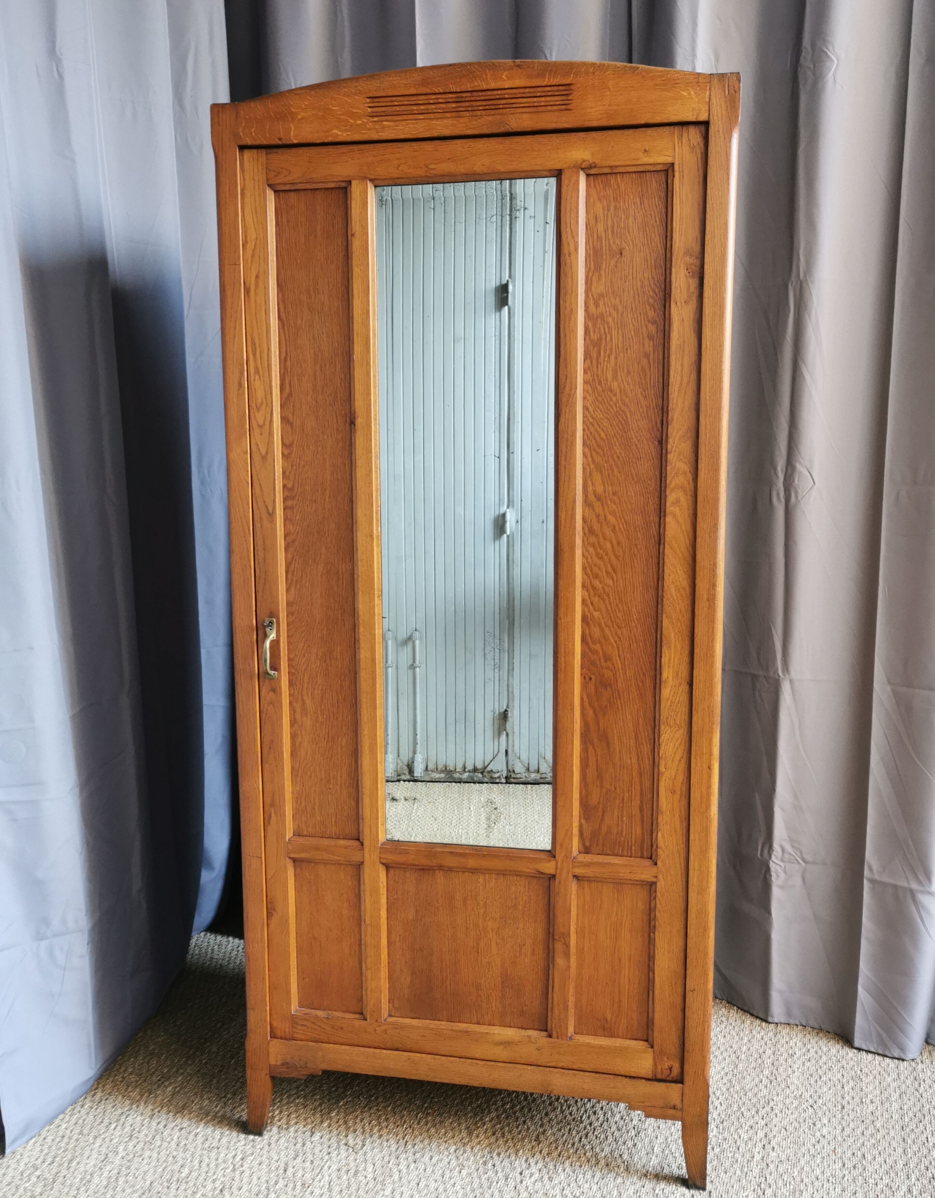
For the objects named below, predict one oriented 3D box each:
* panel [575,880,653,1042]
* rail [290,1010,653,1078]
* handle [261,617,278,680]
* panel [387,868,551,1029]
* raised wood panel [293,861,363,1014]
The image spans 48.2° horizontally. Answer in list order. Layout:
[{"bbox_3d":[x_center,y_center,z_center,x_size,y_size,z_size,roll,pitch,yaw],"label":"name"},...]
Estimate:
[{"bbox_3d":[0.266,0.661,1.907,0.135,0.302,0.017,1,9,10],"label":"panel"},{"bbox_3d":[0.002,0.838,1.980,0.687,0.065,0.022,1,9,10],"label":"rail"},{"bbox_3d":[-0.361,0.094,1.908,0.017,0.112,0.028,1,9,10],"label":"handle"},{"bbox_3d":[0.001,0.654,1.953,0.304,0.300,0.017,1,9,10],"label":"panel"},{"bbox_3d":[-0.263,0.648,1.999,0.133,0.301,0.017,1,9,10],"label":"raised wood panel"}]

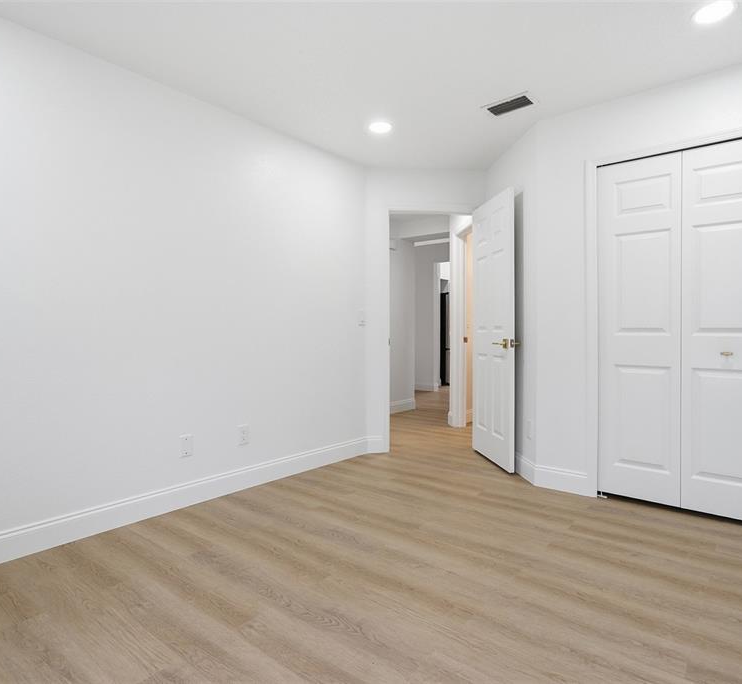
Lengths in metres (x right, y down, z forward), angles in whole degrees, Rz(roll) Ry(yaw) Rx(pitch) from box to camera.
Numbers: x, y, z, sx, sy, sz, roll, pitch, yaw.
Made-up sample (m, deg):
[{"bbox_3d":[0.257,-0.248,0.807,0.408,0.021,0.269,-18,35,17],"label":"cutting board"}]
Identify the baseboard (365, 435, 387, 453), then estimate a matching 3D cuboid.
[{"bbox_3d":[0.049,0.870,3.867,0.188,0.150,0.028,0,1,-8],"label":"baseboard"}]

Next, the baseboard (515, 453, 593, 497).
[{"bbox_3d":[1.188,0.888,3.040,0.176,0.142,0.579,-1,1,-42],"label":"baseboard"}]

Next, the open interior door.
[{"bbox_3d":[0.958,-0.078,3.584,0.040,2.030,0.692,0,1,-10],"label":"open interior door"}]

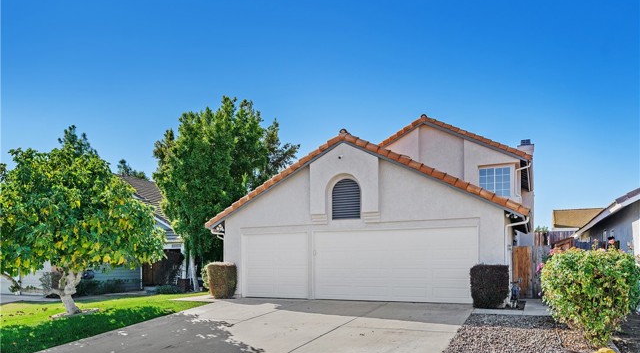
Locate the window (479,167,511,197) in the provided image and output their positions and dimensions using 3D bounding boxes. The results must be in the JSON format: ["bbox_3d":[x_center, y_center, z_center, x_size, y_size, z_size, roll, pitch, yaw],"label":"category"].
[{"bbox_3d":[6.752,0.232,17.200,1.220,1.200,0.100,-3,-7,24],"label":"window"}]

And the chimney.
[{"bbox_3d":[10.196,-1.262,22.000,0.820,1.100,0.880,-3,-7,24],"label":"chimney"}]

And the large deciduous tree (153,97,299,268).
[{"bbox_3d":[-3.976,0.765,18.900,5.500,7.800,4.800,0,-6,0],"label":"large deciduous tree"}]

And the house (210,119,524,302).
[{"bbox_3d":[3.400,1.000,20.000,10.400,6.900,13.600,-3,-7,24],"label":"house"}]

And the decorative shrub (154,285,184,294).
[{"bbox_3d":[-5.857,4.398,17.300,1.080,0.360,0.800,0,-6,0],"label":"decorative shrub"}]

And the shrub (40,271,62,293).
[{"bbox_3d":[-9.906,3.948,16.400,0.800,0.850,0.720,0,-6,0],"label":"shrub"}]

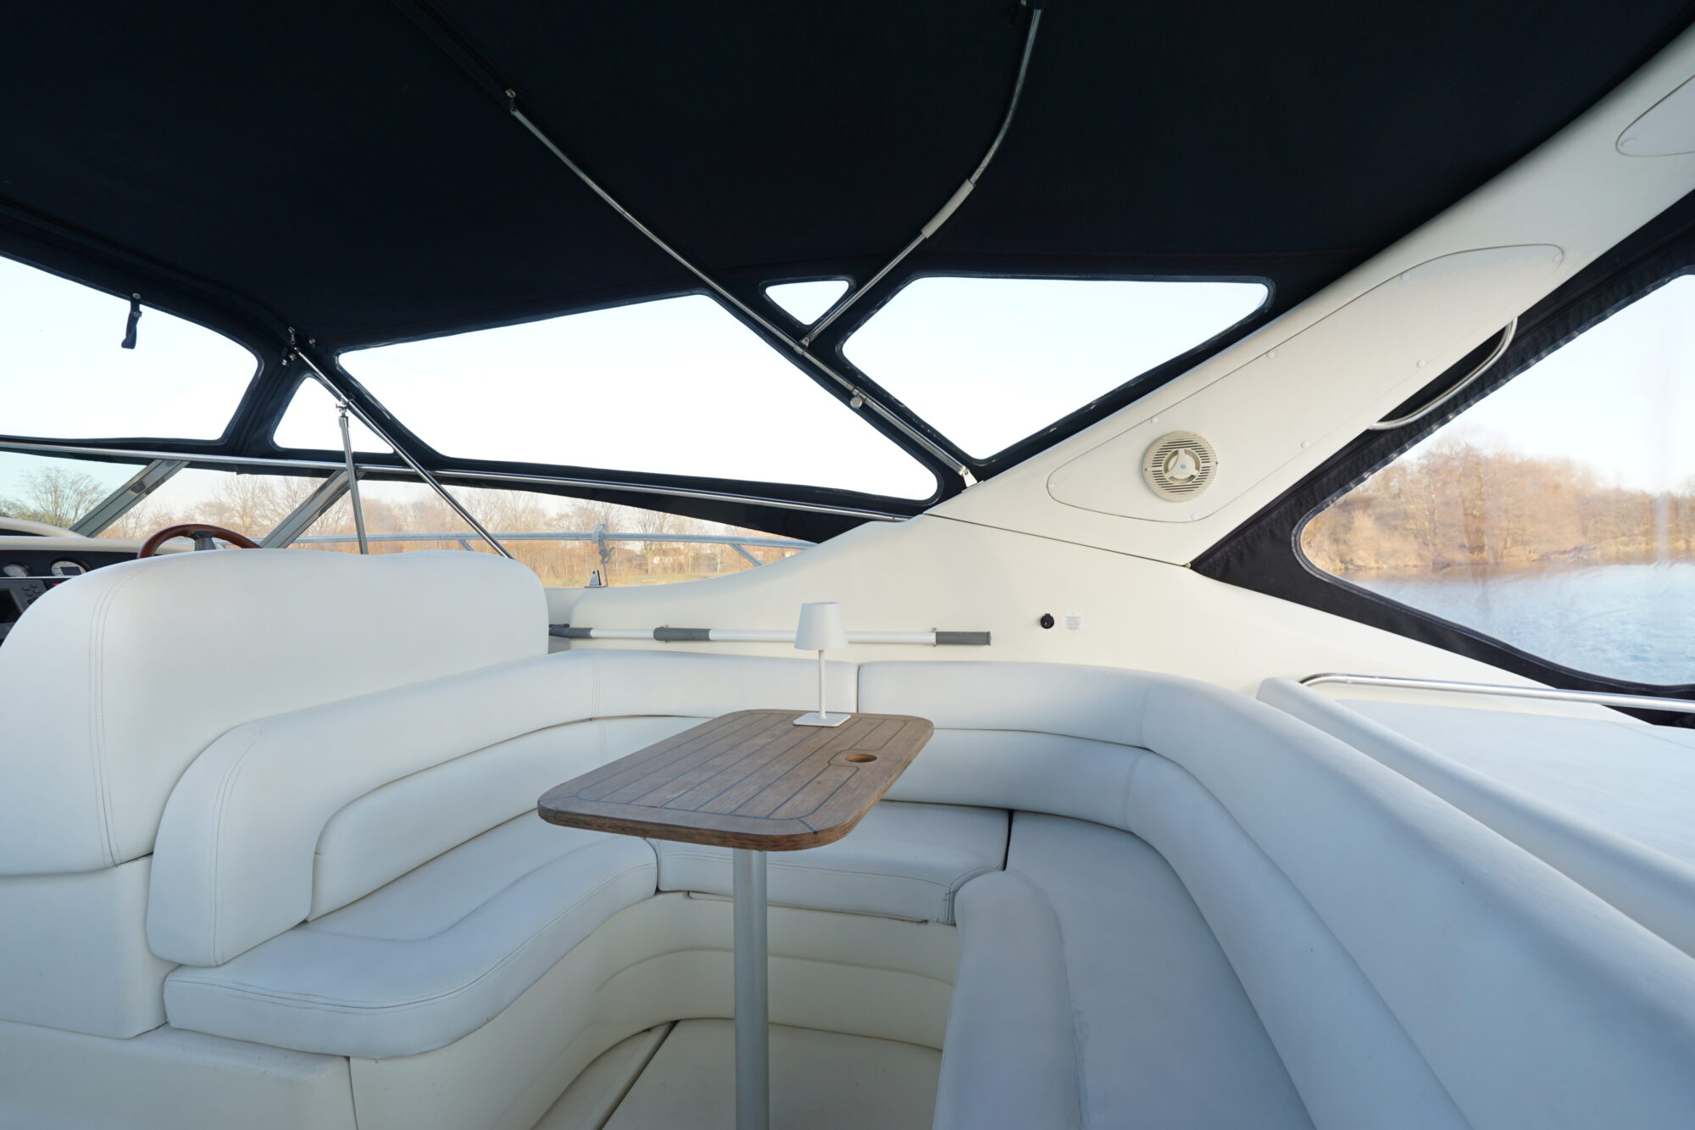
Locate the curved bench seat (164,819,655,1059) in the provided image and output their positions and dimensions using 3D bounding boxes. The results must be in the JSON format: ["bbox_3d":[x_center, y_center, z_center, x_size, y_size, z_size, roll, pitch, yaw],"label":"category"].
[{"bbox_3d":[-0.694,0.672,1.529,0.541,0.112,0.979,-1,0,16],"label":"curved bench seat"}]

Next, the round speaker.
[{"bbox_3d":[0.824,-0.243,1.750,0.176,0.176,0.035,-1,7,15],"label":"round speaker"}]

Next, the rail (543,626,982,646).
[{"bbox_3d":[-0.304,0.211,2.107,1.439,0.043,0.043,-1,0,14],"label":"rail"}]

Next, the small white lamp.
[{"bbox_3d":[-0.060,0.225,1.635,0.122,0.270,0.122,-2,0,17],"label":"small white lamp"}]

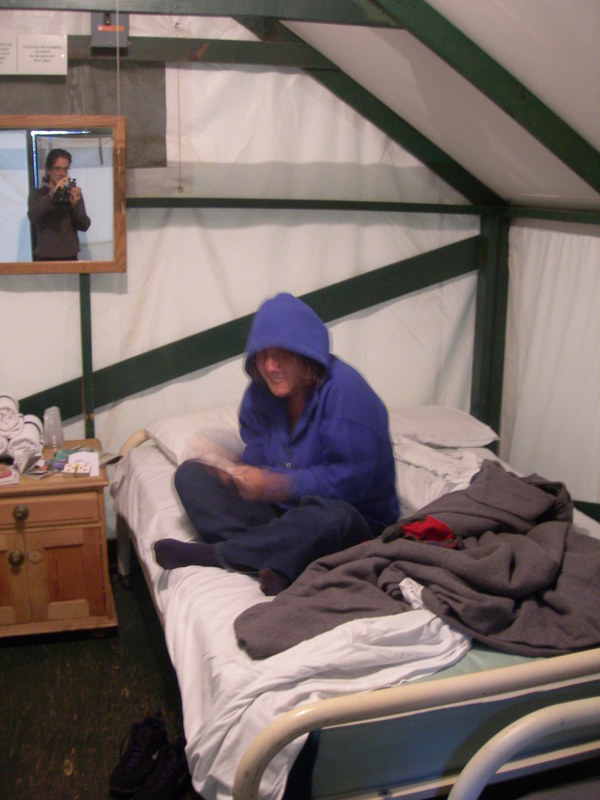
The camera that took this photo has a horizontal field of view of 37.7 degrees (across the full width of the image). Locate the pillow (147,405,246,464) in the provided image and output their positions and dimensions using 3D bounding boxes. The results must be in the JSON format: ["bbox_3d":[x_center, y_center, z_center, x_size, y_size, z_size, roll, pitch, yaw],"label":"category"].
[{"bbox_3d":[-0.245,0.124,3.539,0.650,0.152,0.416,-4,14,-21],"label":"pillow"}]

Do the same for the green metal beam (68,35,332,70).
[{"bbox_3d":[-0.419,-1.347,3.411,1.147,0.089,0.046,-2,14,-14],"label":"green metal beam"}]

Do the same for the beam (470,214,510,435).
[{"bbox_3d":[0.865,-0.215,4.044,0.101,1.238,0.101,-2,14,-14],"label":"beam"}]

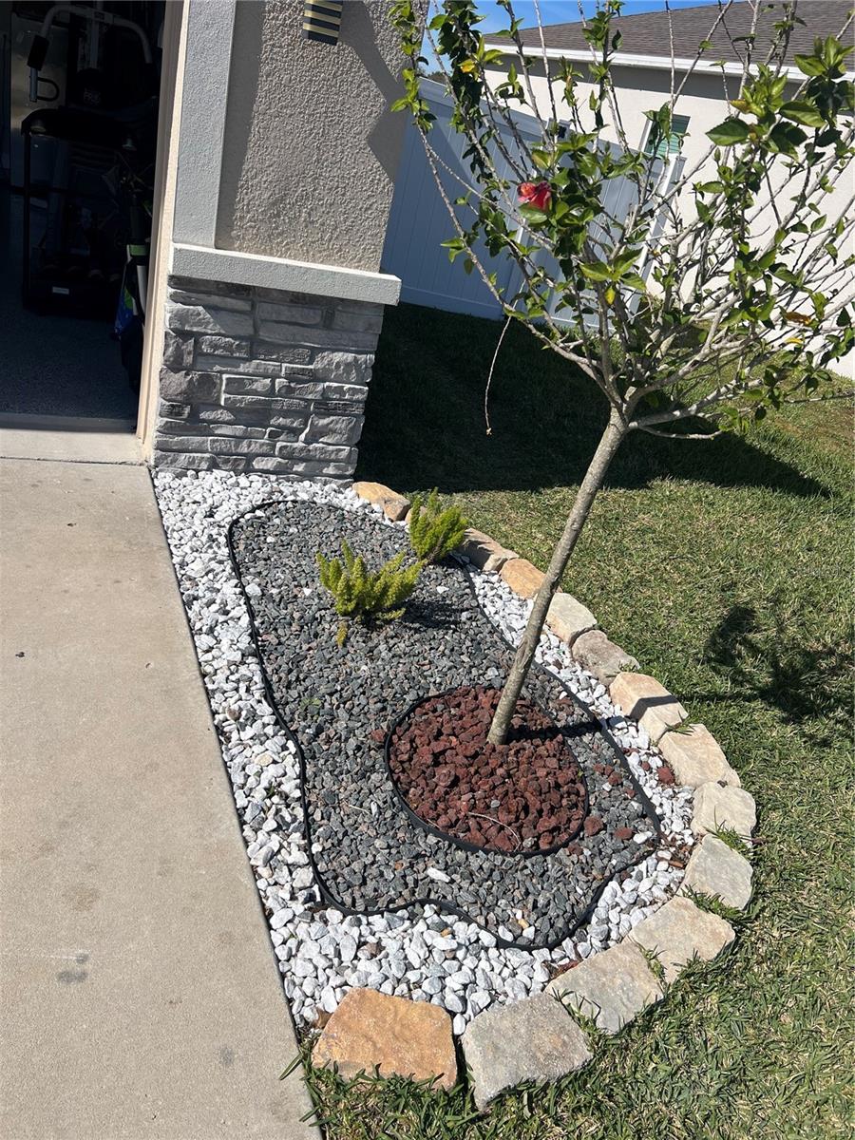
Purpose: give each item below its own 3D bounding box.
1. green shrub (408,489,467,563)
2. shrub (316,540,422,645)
[{"bbox_3d":[0.025,-0.167,3.499,0.250,0.265,0.250,13,28,0],"label":"green shrub"},{"bbox_3d":[-0.214,0.057,2.999,0.360,0.250,0.320,11,28,-4],"label":"shrub"}]

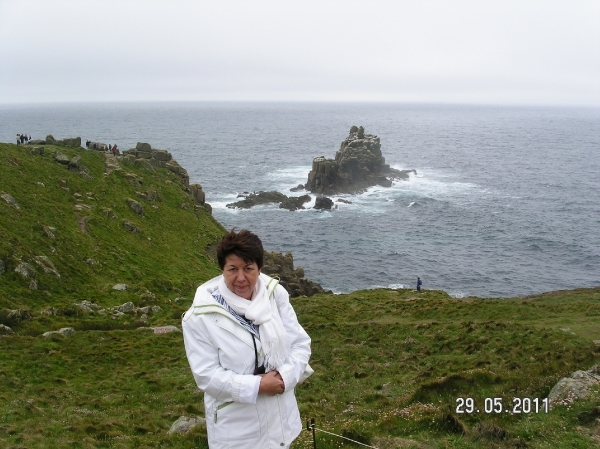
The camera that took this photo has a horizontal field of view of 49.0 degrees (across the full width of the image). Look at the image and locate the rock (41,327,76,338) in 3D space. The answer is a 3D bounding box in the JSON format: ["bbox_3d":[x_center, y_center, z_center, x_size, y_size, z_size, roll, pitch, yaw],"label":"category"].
[{"bbox_3d":[-7.126,3.200,19.500,1.007,0.240,0.604,-4,11,-21],"label":"rock"}]

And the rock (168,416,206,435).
[{"bbox_3d":[-1.147,2.077,6.800,0.420,0.150,0.280,-2,11,-10],"label":"rock"}]

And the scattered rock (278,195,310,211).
[{"bbox_3d":[-2.190,-8.759,262.000,12.740,5.579,8.918,0,10,0],"label":"scattered rock"}]

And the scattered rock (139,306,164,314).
[{"bbox_3d":[-7.497,4.312,33.000,1.200,0.330,0.750,-2,11,-13],"label":"scattered rock"}]

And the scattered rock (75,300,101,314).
[{"bbox_3d":[-10.656,4.162,33.000,1.304,0.533,0.978,-3,11,-18],"label":"scattered rock"}]

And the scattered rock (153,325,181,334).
[{"bbox_3d":[-4.057,3.191,20.000,0.851,0.204,0.511,-2,11,-12],"label":"scattered rock"}]

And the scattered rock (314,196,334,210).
[{"bbox_3d":[9.754,-8.360,262.000,7.962,4.967,6.768,0,10,2],"label":"scattered rock"}]

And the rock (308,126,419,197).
[{"bbox_3d":[29.334,-32.594,330.000,52.000,31.000,33.000,-6,12,-29],"label":"rock"}]

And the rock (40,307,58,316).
[{"bbox_3d":[-12.181,4.230,32.000,0.875,0.365,0.700,-4,11,-21],"label":"rock"}]

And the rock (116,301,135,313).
[{"bbox_3d":[-8.750,4.112,33.000,0.903,0.476,0.722,-3,11,-15],"label":"rock"}]

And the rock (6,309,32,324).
[{"bbox_3d":[-12.787,4.194,30.000,1.185,0.574,0.889,-5,11,-24],"label":"rock"}]

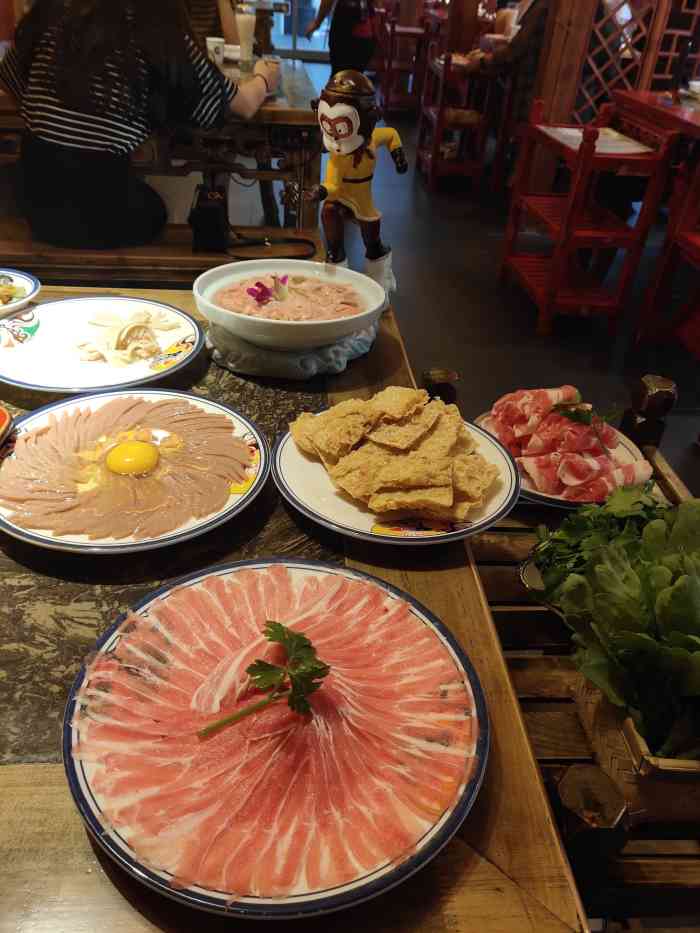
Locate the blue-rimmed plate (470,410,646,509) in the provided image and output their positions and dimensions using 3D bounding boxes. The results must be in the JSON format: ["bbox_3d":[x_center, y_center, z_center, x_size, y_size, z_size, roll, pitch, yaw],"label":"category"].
[{"bbox_3d":[0.230,-0.005,0.913,0.202,0.025,0.202,0,36,-7],"label":"blue-rimmed plate"}]

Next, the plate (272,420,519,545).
[{"bbox_3d":[0.040,0.009,0.727,0.219,0.025,0.219,0,36,-7],"label":"plate"}]

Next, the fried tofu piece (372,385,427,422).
[{"bbox_3d":[0.045,-0.057,0.729,0.052,0.015,0.048,19,48,11],"label":"fried tofu piece"}]

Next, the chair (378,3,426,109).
[{"bbox_3d":[0.307,-2.755,5.428,0.260,0.630,0.320,0,36,-7],"label":"chair"}]

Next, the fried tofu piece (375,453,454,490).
[{"bbox_3d":[0.053,0.004,0.679,0.064,0.014,0.046,0,51,-7],"label":"fried tofu piece"}]

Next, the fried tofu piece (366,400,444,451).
[{"bbox_3d":[0.049,-0.037,0.719,0.042,0.014,0.056,31,54,18],"label":"fried tofu piece"}]

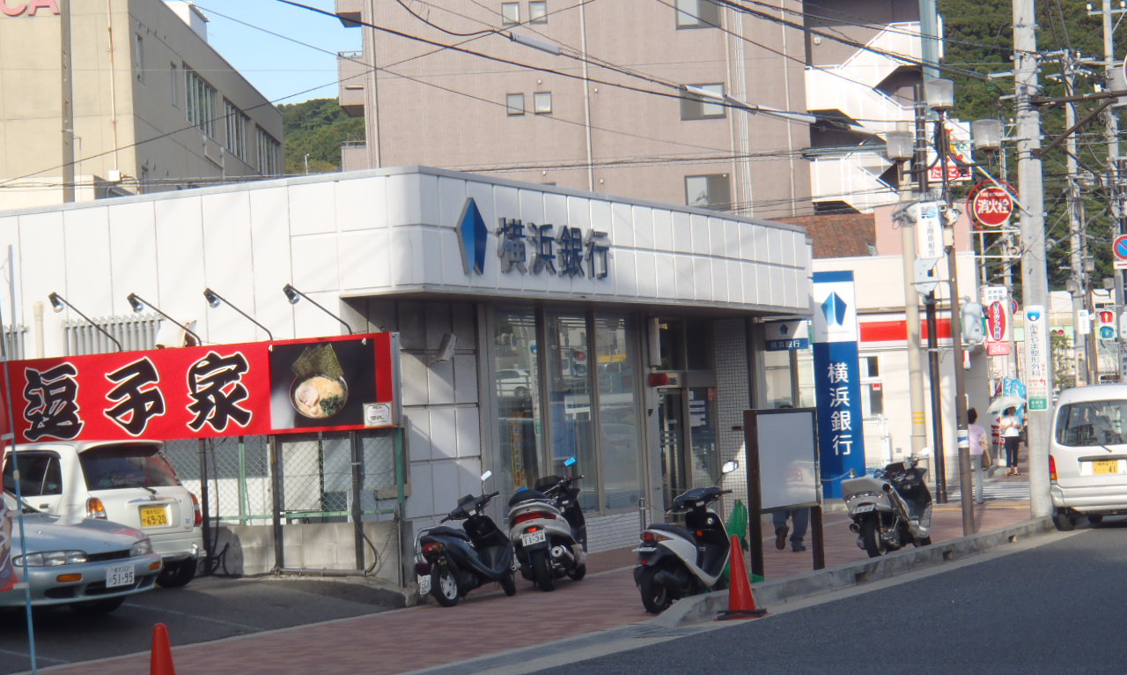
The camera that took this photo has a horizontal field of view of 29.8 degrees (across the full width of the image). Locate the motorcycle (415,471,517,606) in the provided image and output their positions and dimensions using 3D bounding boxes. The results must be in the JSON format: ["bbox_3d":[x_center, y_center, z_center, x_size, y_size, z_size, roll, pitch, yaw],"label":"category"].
[{"bbox_3d":[-0.908,1.907,20.105,0.630,1.170,1.720,-4,-2,28],"label":"motorcycle"}]

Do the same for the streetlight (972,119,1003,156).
[{"bbox_3d":[4.968,-2.337,24.800,0.340,0.430,0.340,-3,-2,0],"label":"streetlight"}]

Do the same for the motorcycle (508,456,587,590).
[{"bbox_3d":[-0.097,1.840,21.047,0.720,1.240,2.000,-3,-2,13],"label":"motorcycle"}]

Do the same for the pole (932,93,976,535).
[{"bbox_3d":[4.947,-0.298,26.593,0.220,5.555,0.220,-4,-2,27],"label":"pole"}]

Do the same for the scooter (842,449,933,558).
[{"bbox_3d":[3.587,1.809,23.014,0.680,1.110,2.100,-4,-2,29],"label":"scooter"}]

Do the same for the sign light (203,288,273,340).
[{"bbox_3d":[-3.169,-0.219,20.727,0.130,0.510,1.136,-4,-2,26],"label":"sign light"}]

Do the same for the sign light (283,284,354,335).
[{"bbox_3d":[-2.342,-0.262,20.290,0.130,0.484,1.195,-4,-2,26],"label":"sign light"}]

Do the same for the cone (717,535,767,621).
[{"bbox_3d":[1.524,2.064,18.313,0.380,0.700,0.380,-4,-2,20],"label":"cone"}]

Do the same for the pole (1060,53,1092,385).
[{"bbox_3d":[14.559,-2.322,60.134,0.420,11.721,0.420,-4,-2,27],"label":"pole"}]

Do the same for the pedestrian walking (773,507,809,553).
[{"bbox_3d":[2.629,1.609,24.376,0.520,1.690,0.500,-4,-2,26],"label":"pedestrian walking"}]

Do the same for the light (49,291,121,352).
[{"bbox_3d":[-4.856,-0.151,21.564,0.130,0.597,1.112,-4,-2,26],"label":"light"}]

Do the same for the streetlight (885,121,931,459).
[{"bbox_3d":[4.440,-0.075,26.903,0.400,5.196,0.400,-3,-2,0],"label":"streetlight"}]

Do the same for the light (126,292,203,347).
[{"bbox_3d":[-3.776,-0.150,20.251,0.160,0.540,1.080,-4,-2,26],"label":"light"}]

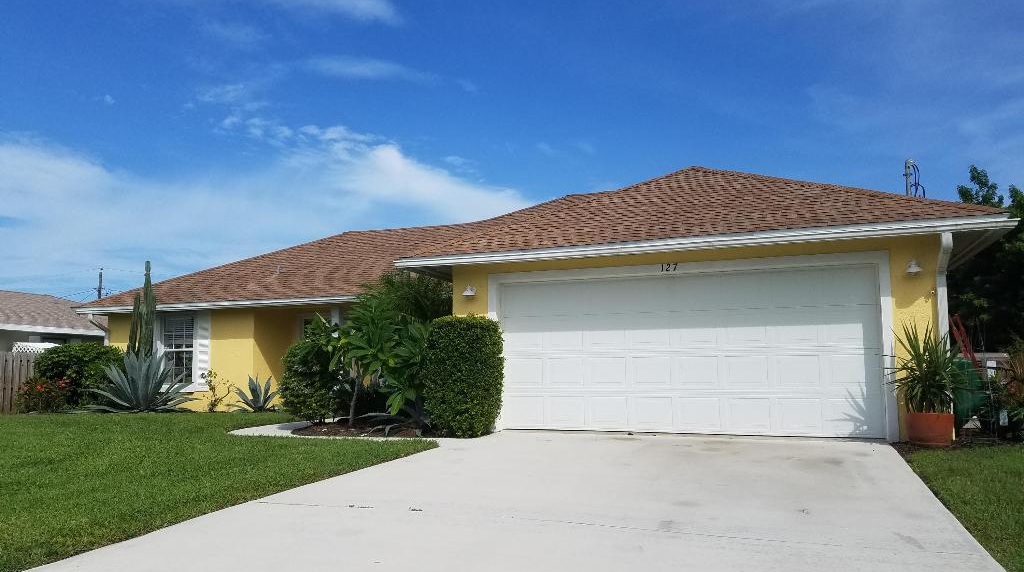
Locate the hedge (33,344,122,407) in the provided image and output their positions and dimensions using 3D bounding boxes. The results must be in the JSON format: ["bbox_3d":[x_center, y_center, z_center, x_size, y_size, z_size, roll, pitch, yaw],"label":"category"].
[{"bbox_3d":[-10.661,2.258,18.914,2.200,1.734,1.900,-3,-6,23],"label":"hedge"}]

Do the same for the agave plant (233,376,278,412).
[{"bbox_3d":[-5.734,2.402,17.194,1.150,0.886,1.100,-3,-6,23],"label":"agave plant"}]

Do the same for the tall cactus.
[{"bbox_3d":[-8.810,1.095,18.240,0.720,3.439,0.650,-3,-6,23],"label":"tall cactus"}]

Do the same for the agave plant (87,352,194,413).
[{"bbox_3d":[-8.383,2.186,17.356,2.400,1.366,2.300,-3,-6,23],"label":"agave plant"}]

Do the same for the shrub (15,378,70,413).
[{"bbox_3d":[-11.080,2.577,18.189,1.300,0.867,1.100,-3,-6,23],"label":"shrub"}]

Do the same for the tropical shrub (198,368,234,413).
[{"bbox_3d":[-6.905,2.435,17.850,0.780,1.035,0.650,-3,-6,23],"label":"tropical shrub"}]

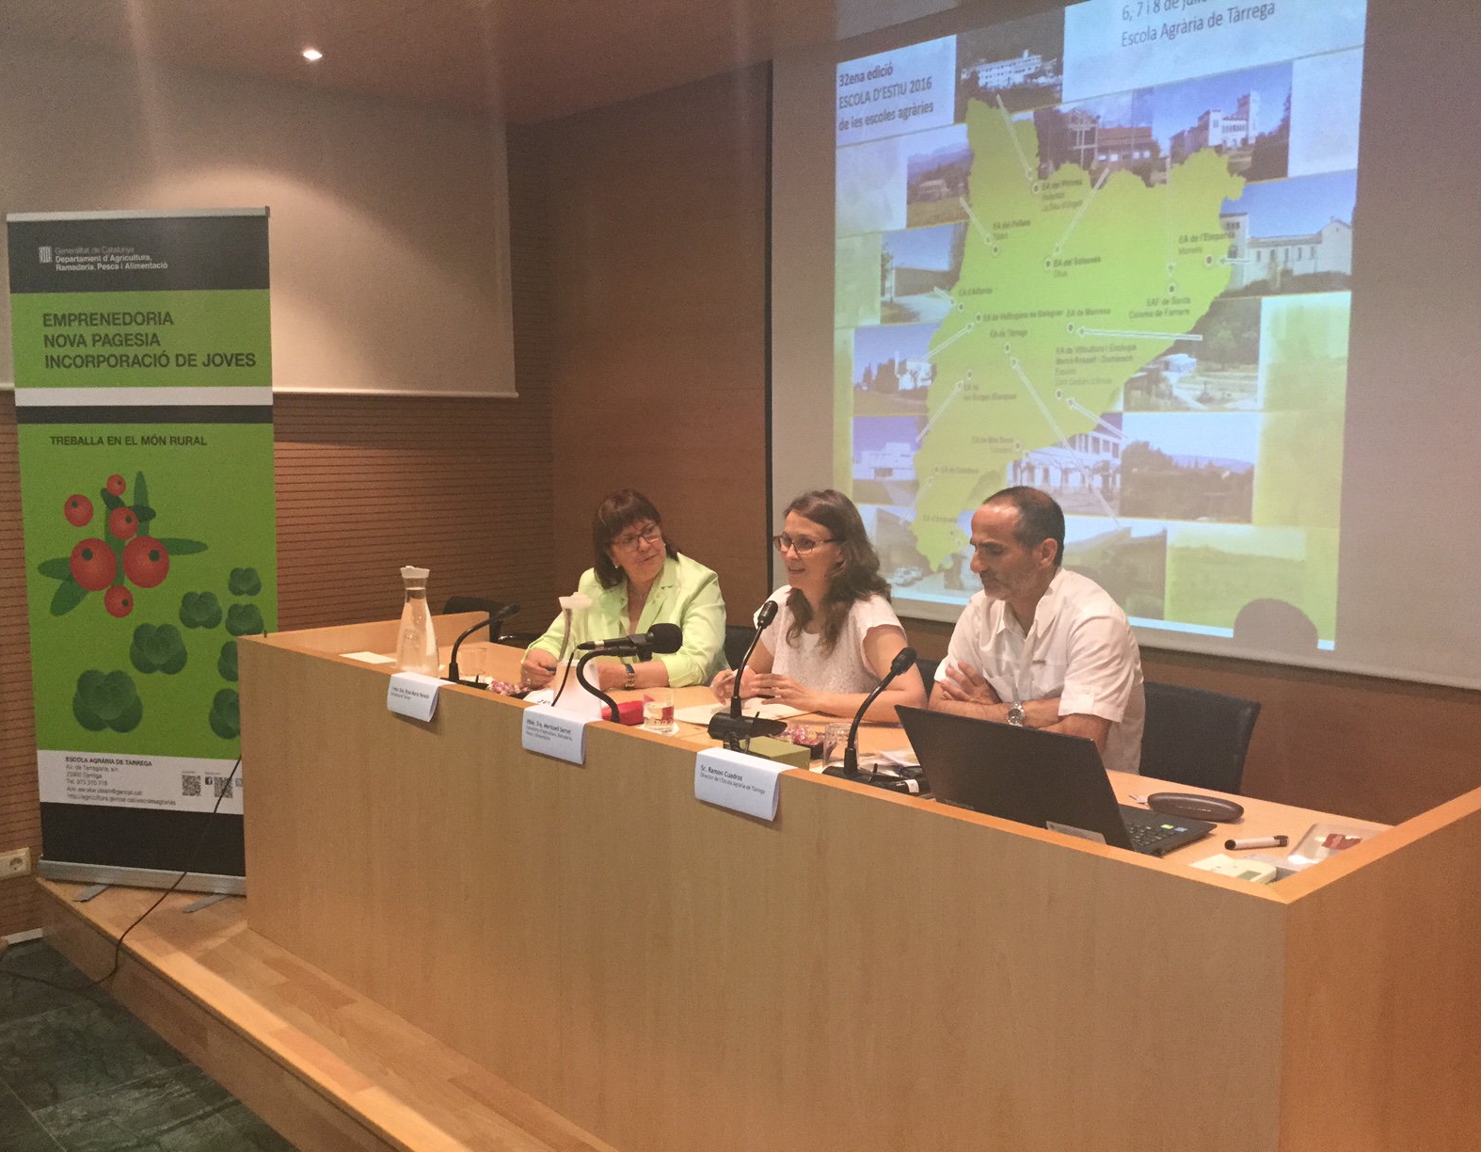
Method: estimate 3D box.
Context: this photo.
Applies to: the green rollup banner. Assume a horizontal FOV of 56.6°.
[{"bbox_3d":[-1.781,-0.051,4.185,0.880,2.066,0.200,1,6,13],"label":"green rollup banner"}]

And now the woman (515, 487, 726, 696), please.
[{"bbox_3d":[-0.281,0.392,3.833,0.550,1.260,0.720,2,6,22],"label":"woman"}]

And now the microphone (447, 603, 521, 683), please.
[{"bbox_3d":[-0.667,0.178,3.598,0.230,0.220,0.110,-3,6,-23],"label":"microphone"}]

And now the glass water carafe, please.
[{"bbox_3d":[-0.863,0.126,3.678,0.115,0.307,0.115,-6,8,-43],"label":"glass water carafe"}]

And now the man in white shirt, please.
[{"bbox_3d":[0.612,0.460,2.960,0.580,1.300,0.720,5,8,44],"label":"man in white shirt"}]

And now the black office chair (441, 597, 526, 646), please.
[{"bbox_3d":[-0.754,0.492,4.818,0.580,0.870,0.560,-3,6,-23],"label":"black office chair"}]

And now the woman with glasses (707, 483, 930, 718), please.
[{"bbox_3d":[0.207,0.428,3.374,0.540,1.280,0.700,3,7,32],"label":"woman with glasses"}]

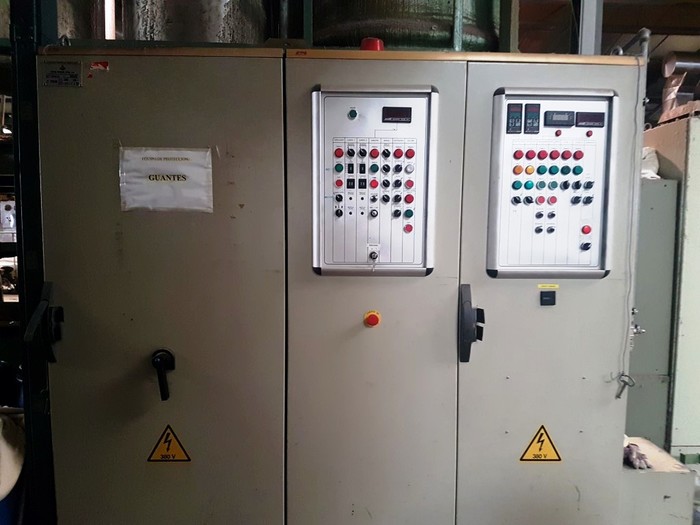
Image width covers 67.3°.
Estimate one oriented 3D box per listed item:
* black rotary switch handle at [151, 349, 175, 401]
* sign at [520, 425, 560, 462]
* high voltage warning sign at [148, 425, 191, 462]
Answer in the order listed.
[{"bbox_3d":[-0.631,0.383,1.780,0.067,0.167,0.060,0,5,-1],"label":"black rotary switch handle"},{"bbox_3d":[0.678,0.641,1.860,0.148,0.133,0.008,0,5,-1],"label":"sign"},{"bbox_3d":[-0.628,0.631,1.828,0.145,0.132,0.008,0,5,-1],"label":"high voltage warning sign"}]

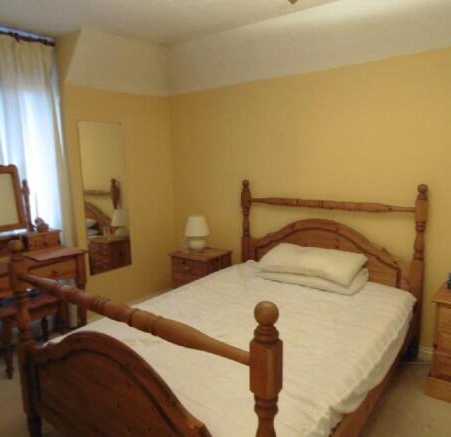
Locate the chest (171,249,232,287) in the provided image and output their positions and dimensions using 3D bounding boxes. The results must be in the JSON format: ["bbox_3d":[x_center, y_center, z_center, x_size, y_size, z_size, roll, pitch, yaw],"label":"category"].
[{"bbox_3d":[-0.211,0.608,3.414,0.420,0.585,0.375,6,12,38],"label":"chest"}]

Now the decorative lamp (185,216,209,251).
[{"bbox_3d":[-0.278,0.127,3.492,0.225,0.335,0.225,-1,10,0],"label":"decorative lamp"}]

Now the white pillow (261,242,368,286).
[{"bbox_3d":[0.634,0.313,2.729,0.710,0.135,0.420,6,26,38],"label":"white pillow"}]

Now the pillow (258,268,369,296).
[{"bbox_3d":[0.631,0.396,2.753,0.730,0.125,0.410,6,15,38],"label":"pillow"}]

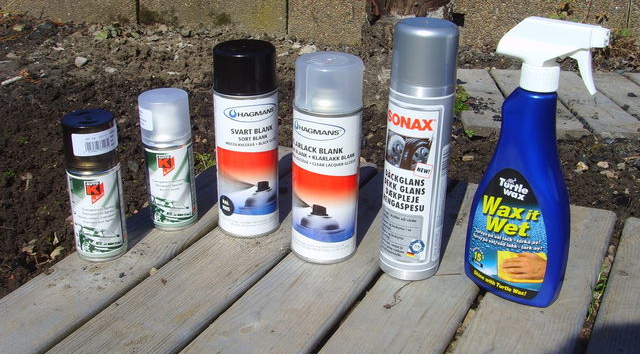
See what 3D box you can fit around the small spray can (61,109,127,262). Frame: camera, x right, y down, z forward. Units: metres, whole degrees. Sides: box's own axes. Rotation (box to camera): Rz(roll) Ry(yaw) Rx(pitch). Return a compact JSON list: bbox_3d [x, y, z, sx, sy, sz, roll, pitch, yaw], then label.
[{"bbox_3d":[-0.227,0.009,0.728,0.053,0.147,0.053,-7,26,-17],"label":"small spray can"}]

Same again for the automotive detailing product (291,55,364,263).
[{"bbox_3d":[0.006,-0.017,0.726,0.066,0.204,0.066,1,25,0],"label":"automotive detailing product"}]

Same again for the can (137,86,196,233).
[{"bbox_3d":[-0.164,-0.019,0.789,0.053,0.147,0.053,-1,25,-4],"label":"can"}]

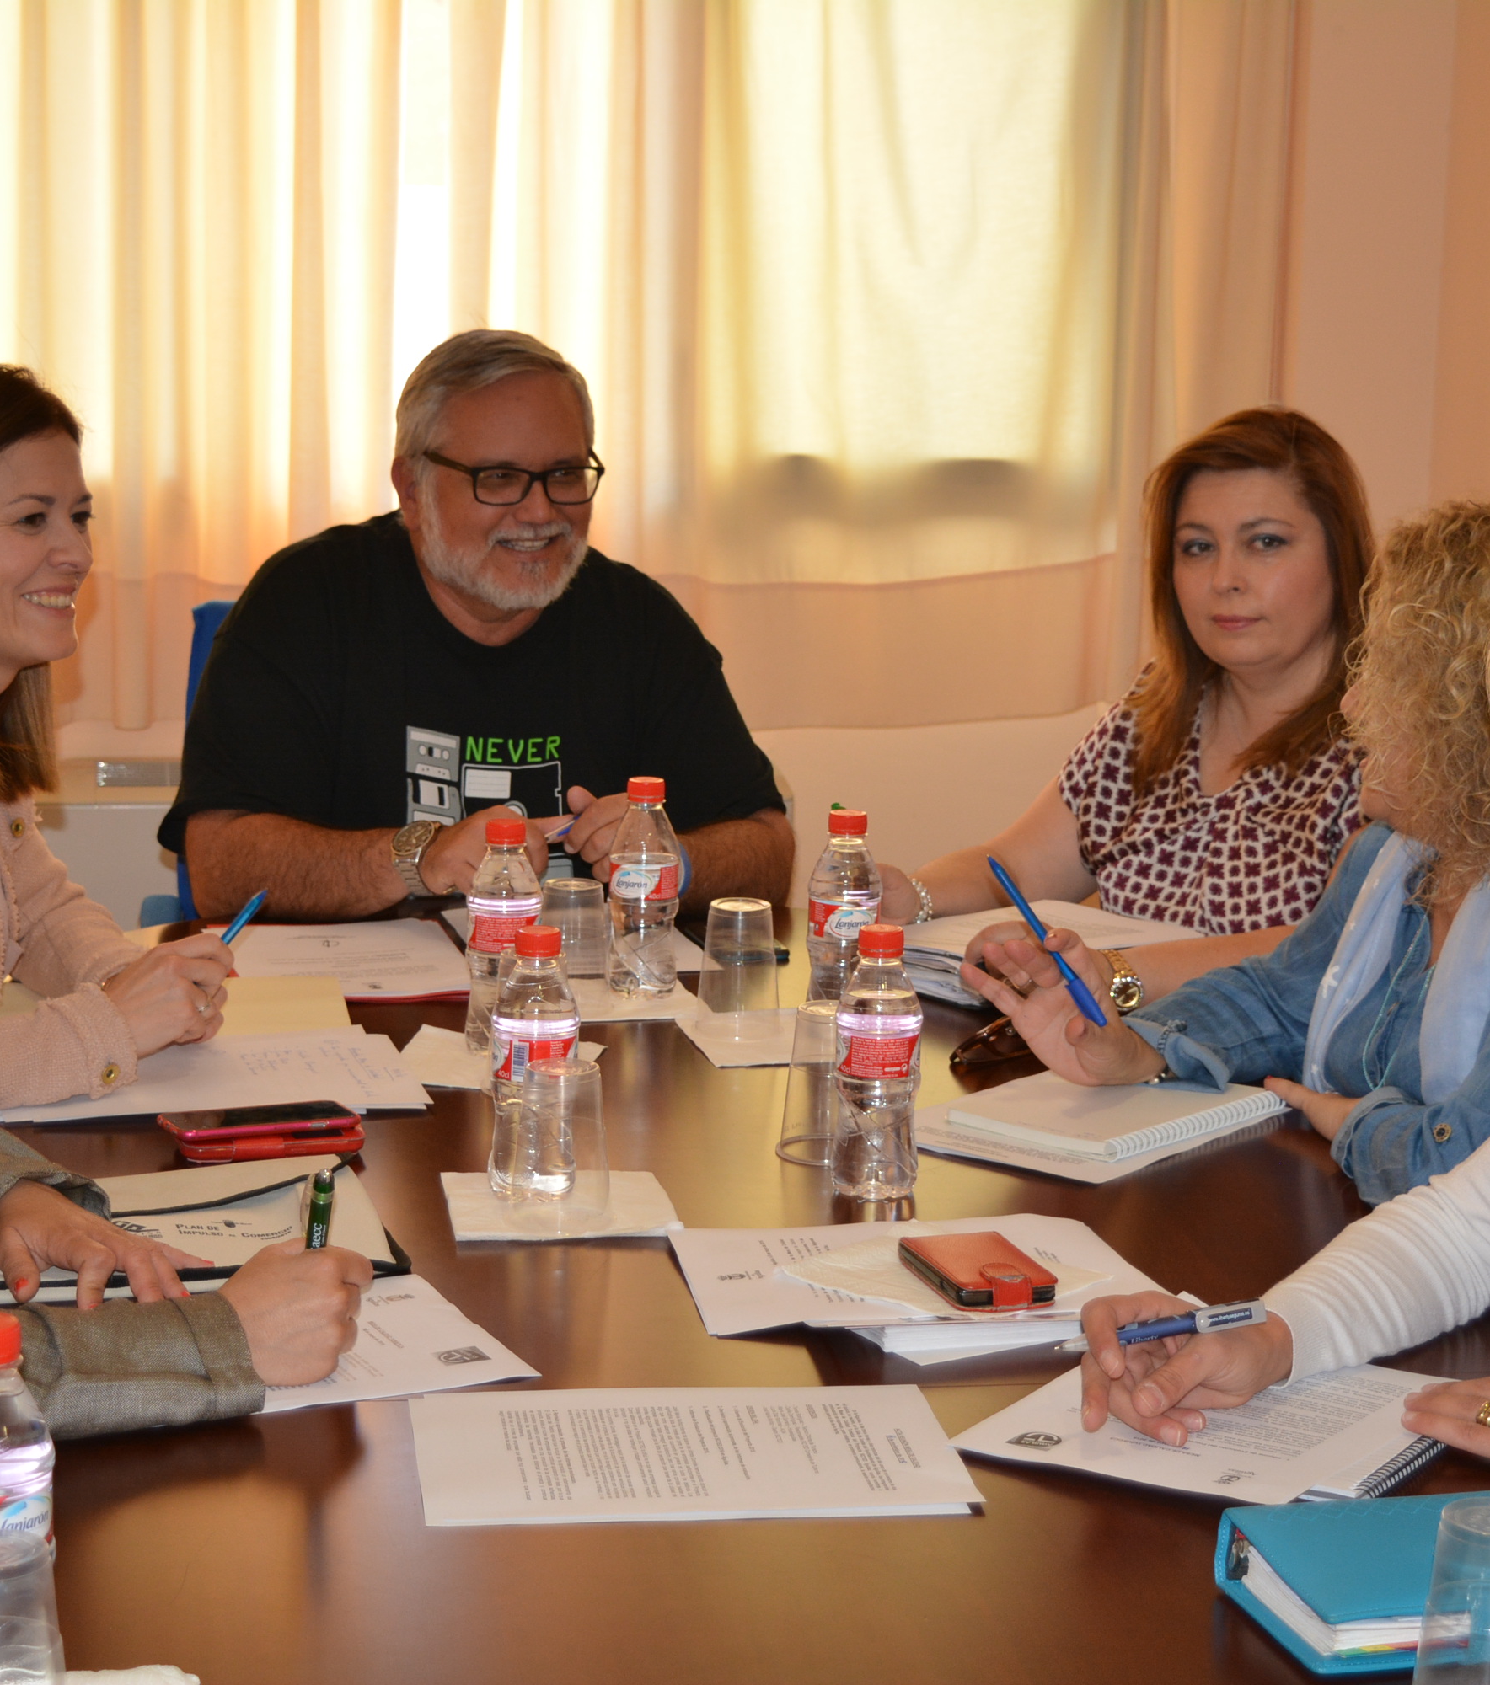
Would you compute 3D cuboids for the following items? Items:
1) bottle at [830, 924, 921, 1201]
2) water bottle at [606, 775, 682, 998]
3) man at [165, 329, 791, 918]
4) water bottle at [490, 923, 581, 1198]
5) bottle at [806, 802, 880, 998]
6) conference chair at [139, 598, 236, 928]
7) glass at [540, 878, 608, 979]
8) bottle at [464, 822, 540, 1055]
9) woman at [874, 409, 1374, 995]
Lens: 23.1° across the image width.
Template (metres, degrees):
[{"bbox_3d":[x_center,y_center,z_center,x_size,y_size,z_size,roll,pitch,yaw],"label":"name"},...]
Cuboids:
[{"bbox_3d":[0.094,0.154,2.566,0.060,0.187,0.060,1,10,0],"label":"bottle"},{"bbox_3d":[-0.088,0.038,3.212,0.060,0.187,0.060,1,10,0],"label":"water bottle"},{"bbox_3d":[-0.253,0.148,3.599,0.630,1.310,0.720,0,10,-6],"label":"man"},{"bbox_3d":[-0.145,0.153,2.537,0.060,0.187,0.060,1,10,0],"label":"water bottle"},{"bbox_3d":[0.085,0.069,3.055,0.060,0.187,0.060,1,10,0],"label":"bottle"},{"bbox_3d":[-0.336,0.279,3.744,0.570,1.000,0.600,0,10,-6],"label":"conference chair"},{"bbox_3d":[-0.148,0.091,3.137,0.074,0.107,0.074,1,10,0],"label":"glass"},{"bbox_3d":[-0.195,0.076,2.974,0.060,0.187,0.060,1,10,0],"label":"bottle"},{"bbox_3d":[0.405,0.213,3.517,0.570,1.240,0.680,7,11,29],"label":"woman"}]

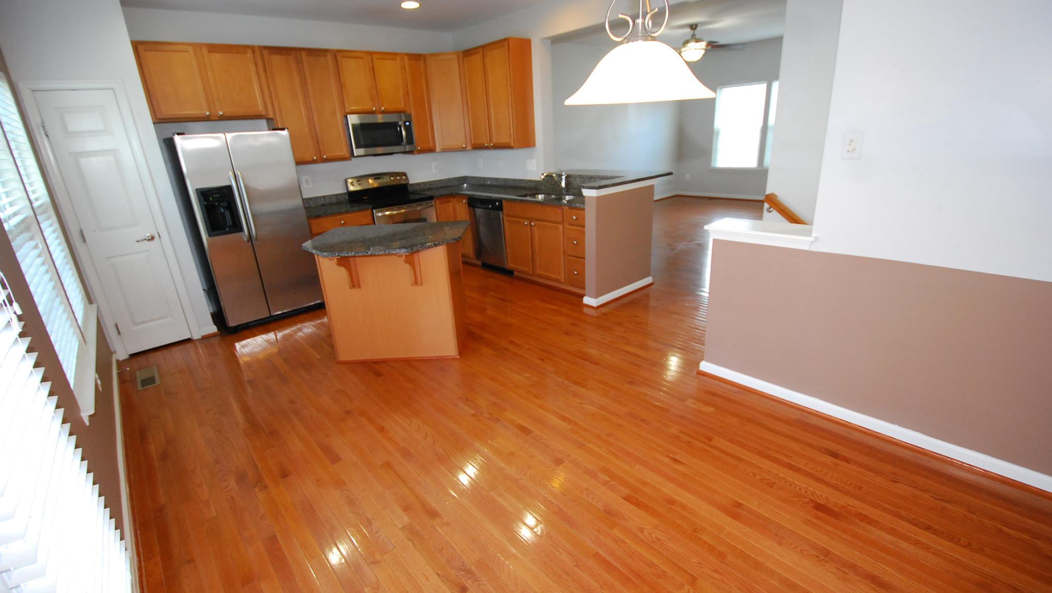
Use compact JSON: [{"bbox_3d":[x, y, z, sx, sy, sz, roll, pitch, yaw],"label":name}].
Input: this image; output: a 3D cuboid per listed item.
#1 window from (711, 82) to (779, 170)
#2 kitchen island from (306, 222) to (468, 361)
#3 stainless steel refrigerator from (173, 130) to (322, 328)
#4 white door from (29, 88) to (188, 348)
[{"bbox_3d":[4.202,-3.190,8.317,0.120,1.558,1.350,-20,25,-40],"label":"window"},{"bbox_3d":[-1.009,-0.022,3.413,1.140,0.910,1.040,-3,19,1],"label":"kitchen island"},{"bbox_3d":[-2.656,-0.662,4.233,0.860,1.740,0.790,-20,25,-40],"label":"stainless steel refrigerator"},{"bbox_3d":[-3.223,-0.528,3.483,0.440,2.030,0.050,-20,25,-40],"label":"white door"}]

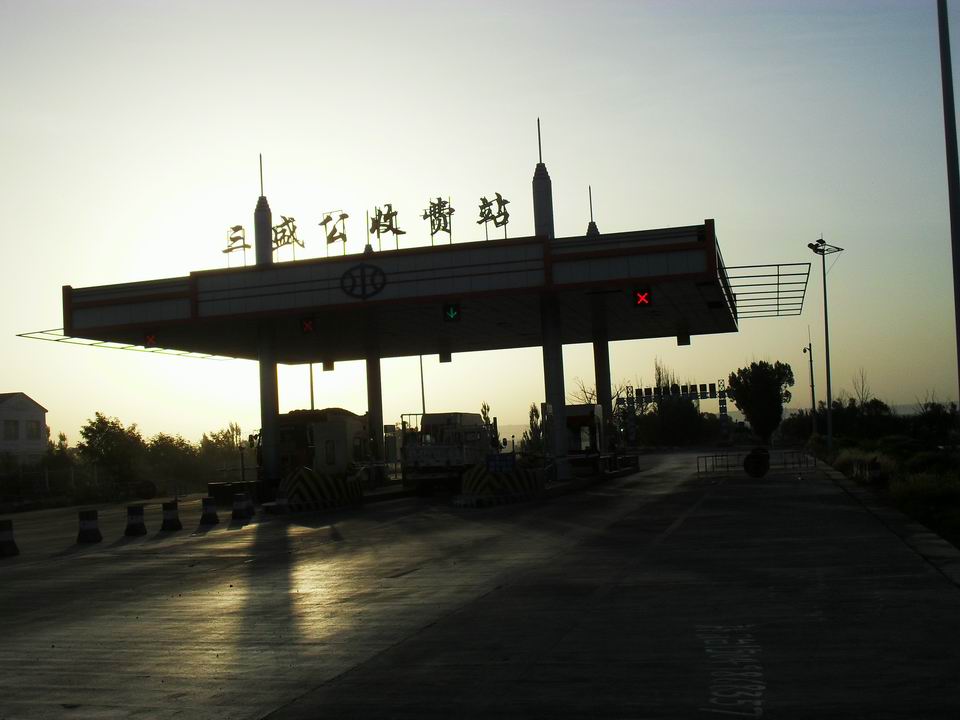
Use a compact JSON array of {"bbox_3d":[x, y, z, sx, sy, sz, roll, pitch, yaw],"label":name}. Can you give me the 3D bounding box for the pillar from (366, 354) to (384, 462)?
[{"bbox_3d":[-5.125,2.823,57.347,0.690,6.304,0.690,-4,-4,14],"label":"pillar"}]

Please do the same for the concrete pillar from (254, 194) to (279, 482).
[{"bbox_3d":[-8.333,-0.585,45.693,0.700,11.700,0.700,-4,-4,14],"label":"concrete pillar"}]

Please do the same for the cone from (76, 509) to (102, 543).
[{"bbox_3d":[-8.370,3.564,24.970,0.500,0.670,0.480,-2,-4,-19],"label":"cone"}]

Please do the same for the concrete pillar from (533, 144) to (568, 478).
[{"bbox_3d":[2.591,-1.488,42.922,0.720,11.950,0.720,-4,-4,14],"label":"concrete pillar"}]

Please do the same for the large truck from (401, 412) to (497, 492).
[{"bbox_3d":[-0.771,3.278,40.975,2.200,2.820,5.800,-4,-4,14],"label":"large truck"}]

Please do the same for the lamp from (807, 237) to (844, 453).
[{"bbox_3d":[23.488,-0.965,78.828,2.400,14.353,2.200,-4,-4,14],"label":"lamp"}]

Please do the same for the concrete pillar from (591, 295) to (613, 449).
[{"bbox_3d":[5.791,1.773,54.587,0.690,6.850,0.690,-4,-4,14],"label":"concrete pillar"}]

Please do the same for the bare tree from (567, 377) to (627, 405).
[{"bbox_3d":[9.447,4.637,92.468,4.800,6.675,4.500,-4,-4,14],"label":"bare tree"}]

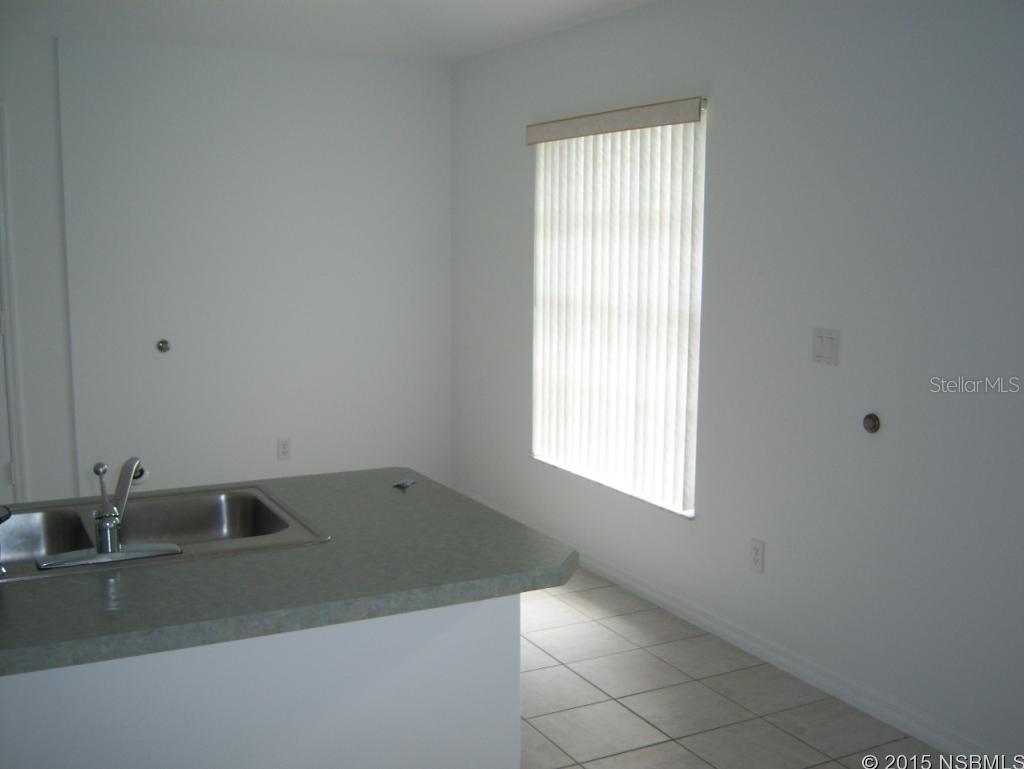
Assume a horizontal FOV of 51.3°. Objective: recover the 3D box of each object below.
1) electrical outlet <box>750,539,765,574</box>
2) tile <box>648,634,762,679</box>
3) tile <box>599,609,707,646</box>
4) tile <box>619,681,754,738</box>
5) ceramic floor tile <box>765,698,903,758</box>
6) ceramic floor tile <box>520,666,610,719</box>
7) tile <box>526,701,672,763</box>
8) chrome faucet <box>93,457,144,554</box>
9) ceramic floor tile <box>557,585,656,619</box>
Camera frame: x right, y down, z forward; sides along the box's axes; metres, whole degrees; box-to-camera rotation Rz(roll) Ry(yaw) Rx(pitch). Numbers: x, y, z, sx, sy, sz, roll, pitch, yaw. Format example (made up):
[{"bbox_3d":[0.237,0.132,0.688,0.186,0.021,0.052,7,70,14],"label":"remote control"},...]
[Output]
[{"bbox_3d":[0.885,0.626,3.868,0.009,0.117,0.073,-4,8,-27],"label":"electrical outlet"},{"bbox_3d":[0.694,0.981,3.835,0.318,0.010,0.328,-4,8,-27],"label":"tile"},{"bbox_3d":[0.549,0.960,4.199,0.322,0.010,0.328,-4,8,-27],"label":"tile"},{"bbox_3d":[0.554,1.036,3.394,0.328,0.010,0.328,-4,8,-27],"label":"tile"},{"bbox_3d":[0.986,1.050,3.256,0.318,0.010,0.328,-4,8,-27],"label":"ceramic floor tile"},{"bbox_3d":[0.116,1.037,3.608,0.328,0.010,0.328,-4,8,-27],"label":"ceramic floor tile"},{"bbox_3d":[0.261,1.055,3.242,0.328,0.010,0.328,-4,8,-27],"label":"tile"},{"bbox_3d":[-0.769,0.222,2.088,0.075,0.172,0.220,0,8,-4],"label":"chrome faucet"},{"bbox_3d":[0.397,0.921,4.491,0.322,0.010,0.328,-4,8,-27],"label":"ceramic floor tile"}]

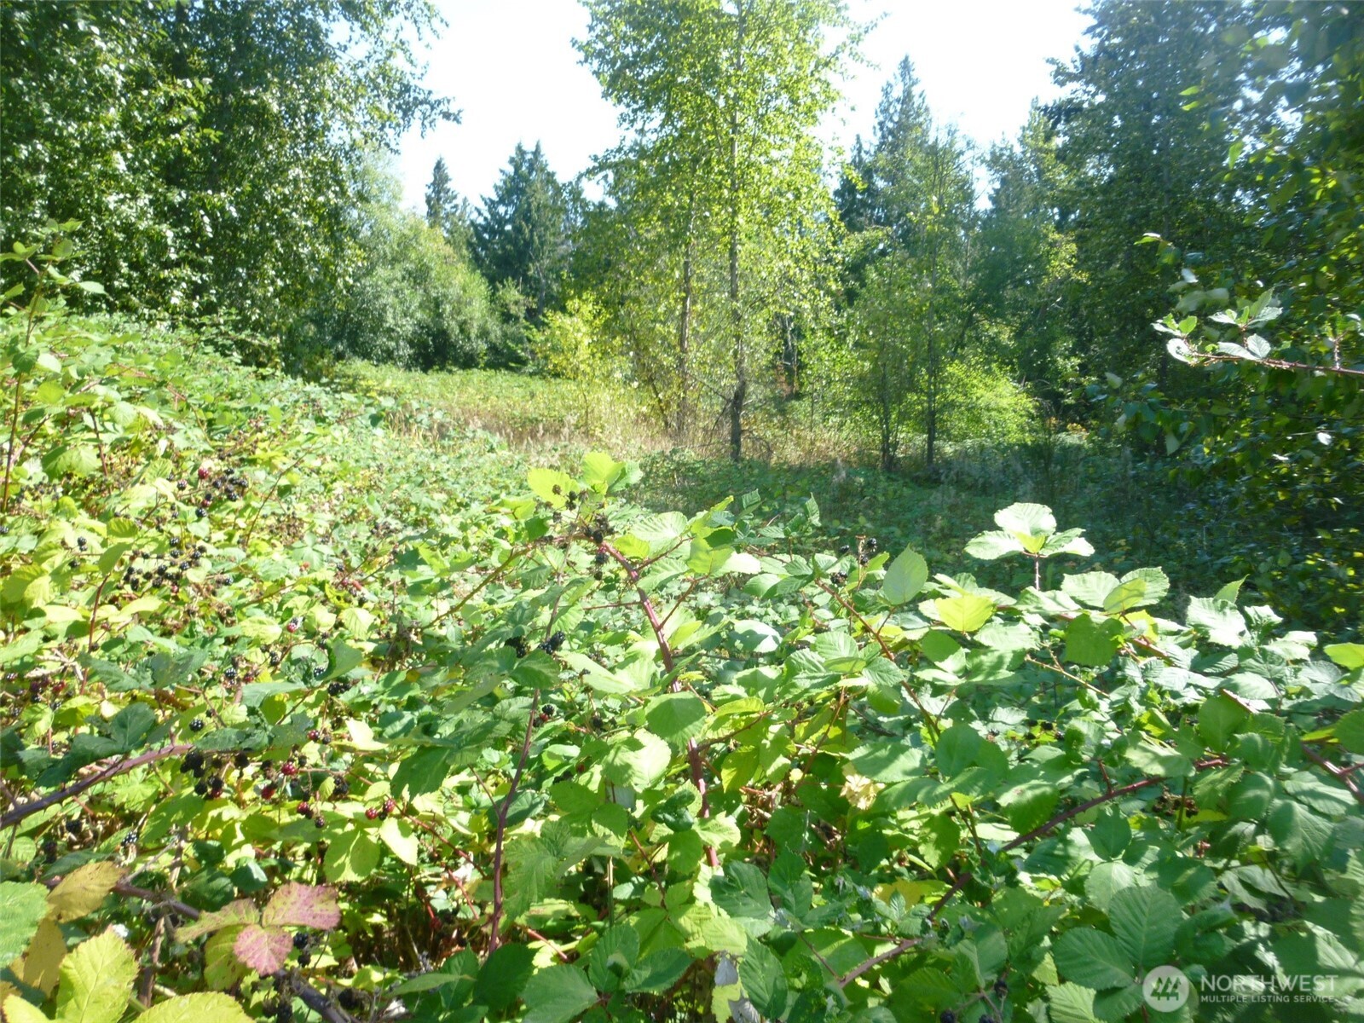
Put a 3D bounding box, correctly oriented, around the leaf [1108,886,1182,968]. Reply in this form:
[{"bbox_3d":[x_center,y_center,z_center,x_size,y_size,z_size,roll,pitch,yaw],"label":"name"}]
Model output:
[{"bbox_3d":[0.461,0.413,0.981,0.066,0.015,0.085,9,51,21],"label":"leaf"}]

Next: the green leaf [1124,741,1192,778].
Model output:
[{"bbox_3d":[0.581,0.302,1.200,0.075,0.018,0.070,15,39,20],"label":"green leaf"}]

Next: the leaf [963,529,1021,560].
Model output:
[{"bbox_3d":[0.394,0.042,1.250,0.074,0.018,0.058,2,41,2],"label":"leaf"}]

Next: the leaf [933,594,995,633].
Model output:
[{"bbox_3d":[0.372,0.135,1.300,0.075,0.020,0.072,7,48,6],"label":"leaf"}]

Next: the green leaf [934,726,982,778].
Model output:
[{"bbox_3d":[0.329,0.286,1.170,0.054,0.067,0.013,19,-27,10],"label":"green leaf"}]

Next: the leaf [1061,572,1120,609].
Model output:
[{"bbox_3d":[0.540,0.104,1.300,0.068,0.016,0.074,-24,51,-22],"label":"leaf"}]

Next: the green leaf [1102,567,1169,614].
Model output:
[{"bbox_3d":[0.599,0.104,1.300,0.082,0.020,0.070,-37,60,-26],"label":"green leaf"}]

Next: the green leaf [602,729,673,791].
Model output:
[{"bbox_3d":[-0.053,0.284,1.131,0.081,0.018,0.078,-16,50,-14],"label":"green leaf"}]

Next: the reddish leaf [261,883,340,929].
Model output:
[{"bbox_3d":[-0.395,0.408,1.021,0.083,0.020,0.060,-4,31,-7],"label":"reddish leaf"}]

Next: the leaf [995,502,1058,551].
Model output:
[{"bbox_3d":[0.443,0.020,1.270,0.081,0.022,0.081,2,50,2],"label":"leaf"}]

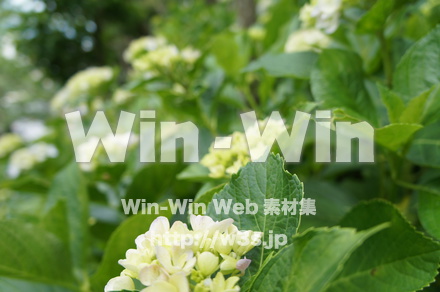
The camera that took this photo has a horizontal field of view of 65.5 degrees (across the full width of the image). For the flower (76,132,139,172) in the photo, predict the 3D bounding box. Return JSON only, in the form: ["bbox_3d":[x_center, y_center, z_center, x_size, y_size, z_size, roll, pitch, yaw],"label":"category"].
[{"bbox_3d":[-0.224,0.013,0.680,0.122,0.078,0.115,0,8,0],"label":"flower"}]

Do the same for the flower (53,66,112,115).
[{"bbox_3d":[-0.306,-0.123,0.760,0.140,0.100,0.130,0,8,0],"label":"flower"}]

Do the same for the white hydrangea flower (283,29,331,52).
[{"bbox_3d":[0.200,-0.235,0.780,0.105,0.070,0.105,0,10,0],"label":"white hydrangea flower"}]

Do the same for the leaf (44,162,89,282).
[{"bbox_3d":[-0.211,0.105,0.470,0.058,0.160,0.050,-2,8,-14],"label":"leaf"}]

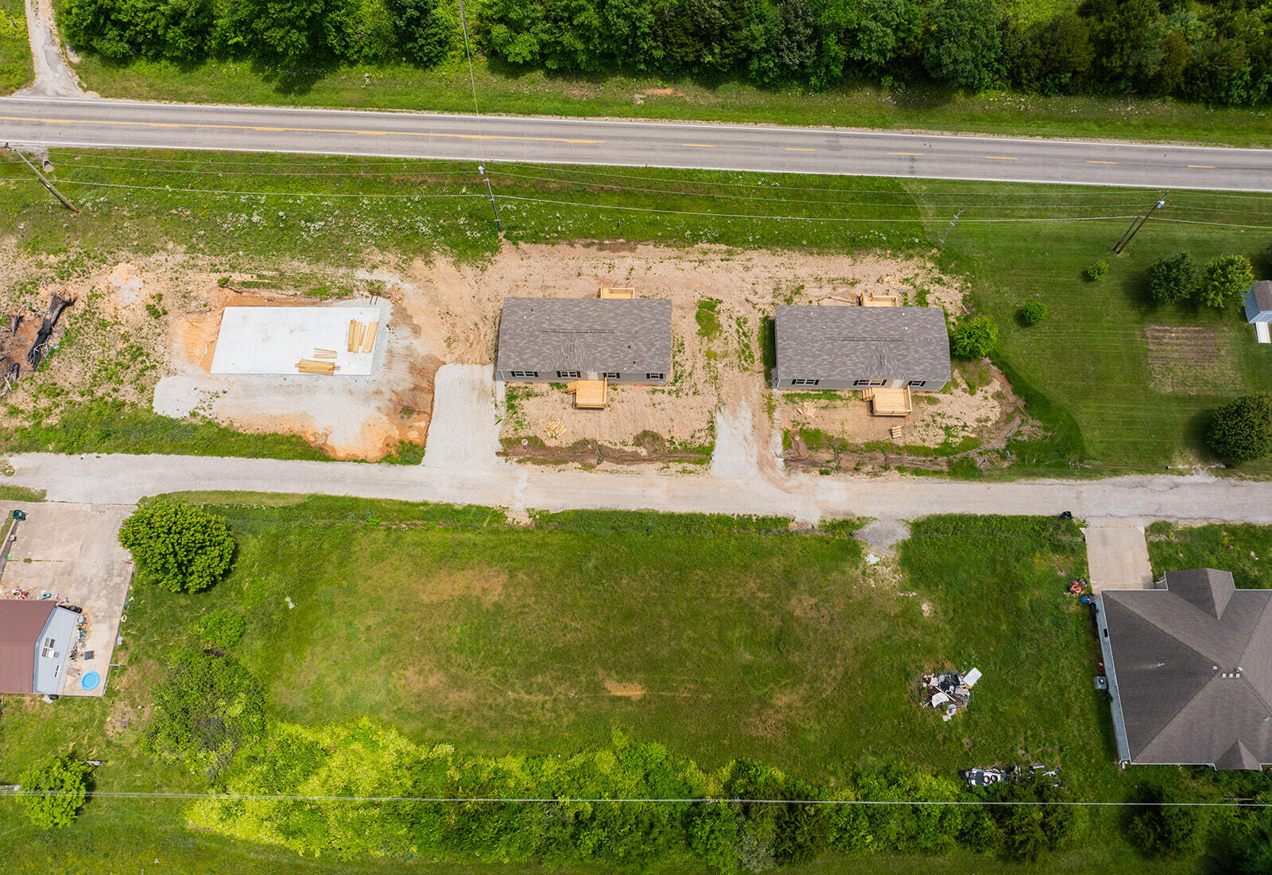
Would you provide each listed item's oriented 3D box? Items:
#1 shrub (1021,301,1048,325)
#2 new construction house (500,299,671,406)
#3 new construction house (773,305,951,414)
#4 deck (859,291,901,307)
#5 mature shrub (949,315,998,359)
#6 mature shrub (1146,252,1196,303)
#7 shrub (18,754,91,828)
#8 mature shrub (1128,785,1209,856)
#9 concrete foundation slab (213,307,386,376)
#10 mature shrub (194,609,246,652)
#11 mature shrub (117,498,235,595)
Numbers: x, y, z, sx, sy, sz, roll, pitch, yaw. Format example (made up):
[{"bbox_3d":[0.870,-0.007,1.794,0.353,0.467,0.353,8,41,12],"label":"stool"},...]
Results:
[{"bbox_3d":[43.027,-13.389,95.083,2.436,2.300,2.669,1,68,1],"label":"shrub"},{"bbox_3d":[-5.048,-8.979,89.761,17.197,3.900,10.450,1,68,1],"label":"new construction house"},{"bbox_3d":[23.838,-8.788,93.558,18.000,4.200,10.500,1,69,1],"label":"new construction house"},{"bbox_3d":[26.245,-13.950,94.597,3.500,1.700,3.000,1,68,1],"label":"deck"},{"bbox_3d":[35.429,-10.553,92.594,4.999,3.600,4.816,1,68,1],"label":"mature shrub"},{"bbox_3d":[58.316,-17.396,95.979,4.700,4.800,5.200,1,68,1],"label":"mature shrub"},{"bbox_3d":[-52.099,31.687,79.143,6.000,4.500,6.100,0,69,1],"label":"shrub"},{"bbox_3d":[46.133,33.158,76.458,6.300,4.800,5.700,0,69,1],"label":"mature shrub"},{"bbox_3d":[-37.524,-10.675,97.691,17.600,0.250,8.300,1,69,1],"label":"concrete foundation slab"},{"bbox_3d":[-36.954,17.216,78.635,4.200,2.500,3.700,1,68,1],"label":"mature shrub"},{"bbox_3d":[-44.791,10.589,86.102,10.800,6.400,9.100,0,69,1],"label":"mature shrub"}]

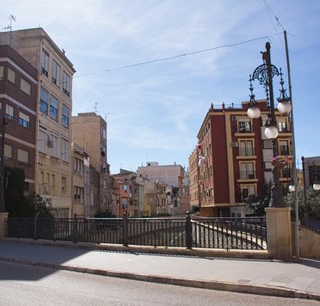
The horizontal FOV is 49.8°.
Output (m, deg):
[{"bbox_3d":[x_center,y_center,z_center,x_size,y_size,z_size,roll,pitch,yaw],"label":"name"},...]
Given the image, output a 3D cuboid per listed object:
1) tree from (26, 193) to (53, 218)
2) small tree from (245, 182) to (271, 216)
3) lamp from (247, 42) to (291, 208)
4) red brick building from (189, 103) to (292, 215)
[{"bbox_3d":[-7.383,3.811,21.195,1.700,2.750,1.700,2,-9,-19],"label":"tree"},{"bbox_3d":[10.471,5.935,36.491,3.200,5.609,3.200,-4,-9,15],"label":"small tree"},{"bbox_3d":[3.376,-0.983,10.732,1.280,5.365,0.900,-7,-10,35],"label":"lamp"},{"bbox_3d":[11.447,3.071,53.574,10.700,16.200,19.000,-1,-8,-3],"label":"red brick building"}]

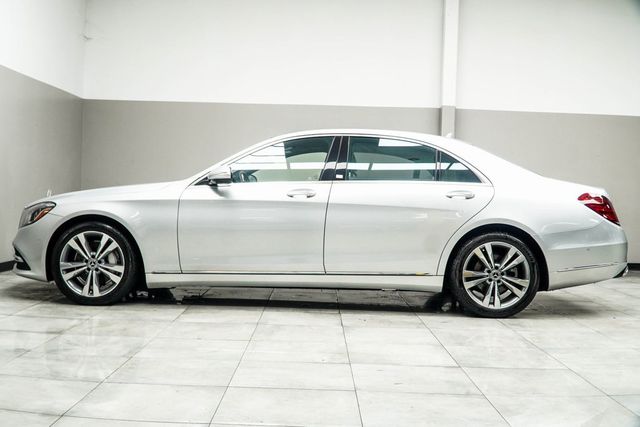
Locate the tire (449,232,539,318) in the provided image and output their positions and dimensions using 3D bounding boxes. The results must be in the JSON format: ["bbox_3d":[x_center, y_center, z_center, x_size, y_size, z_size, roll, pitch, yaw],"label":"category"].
[{"bbox_3d":[1.374,0.475,5.105,0.695,0.690,0.250,2,2,1],"label":"tire"}]

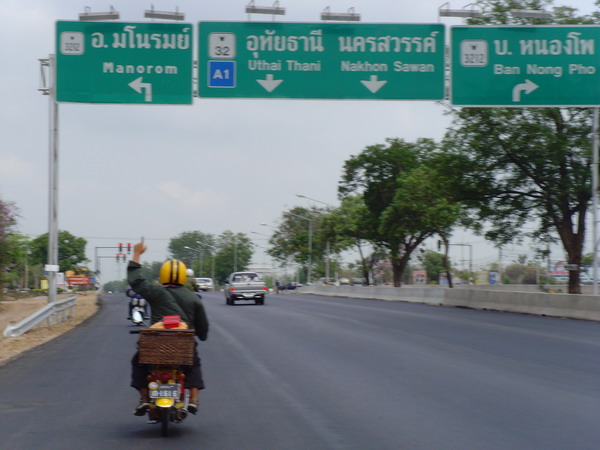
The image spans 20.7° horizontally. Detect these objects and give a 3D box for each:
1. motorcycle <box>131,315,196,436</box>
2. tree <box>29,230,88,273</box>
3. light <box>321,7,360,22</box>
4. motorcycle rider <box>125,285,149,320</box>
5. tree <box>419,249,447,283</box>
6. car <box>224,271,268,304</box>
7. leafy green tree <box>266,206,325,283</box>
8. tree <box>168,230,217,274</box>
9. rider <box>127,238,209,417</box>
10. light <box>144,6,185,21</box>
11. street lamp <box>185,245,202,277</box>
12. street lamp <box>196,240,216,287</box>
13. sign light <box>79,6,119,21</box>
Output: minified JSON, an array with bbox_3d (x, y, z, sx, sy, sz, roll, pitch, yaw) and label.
[{"bbox_3d":[-1.247,1.348,15.100,0.680,1.100,1.900,0,-2,-5],"label":"motorcycle"},{"bbox_3d":[-29.942,4.482,205.000,7.300,7.500,7.300,0,-2,-6],"label":"tree"},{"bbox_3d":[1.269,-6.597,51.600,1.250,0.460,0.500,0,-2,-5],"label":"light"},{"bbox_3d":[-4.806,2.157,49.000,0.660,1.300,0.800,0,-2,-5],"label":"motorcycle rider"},{"bbox_3d":[16.337,5.405,200.000,3.600,4.600,3.500,0,-2,-5],"label":"tree"},{"bbox_3d":[-2.648,3.066,80.000,1.740,1.560,4.950,0,-2,-6],"label":"car"},{"bbox_3d":[-0.404,2.596,190.000,7.000,9.500,7.000,0,-2,-5],"label":"leafy green tree"},{"bbox_3d":[-23.829,7.648,365.000,10.700,13.000,10.700,0,-2,-6],"label":"tree"},{"bbox_3d":[-1.183,0.915,14.700,0.740,1.580,0.800,0,-2,-5],"label":"rider"},{"bbox_3d":[-4.184,-6.535,51.000,1.230,0.380,0.400,0,-2,-5],"label":"light"},{"bbox_3d":[-20.050,8.378,310.000,3.200,8.700,0.400,0,-2,-6],"label":"street lamp"},{"bbox_3d":[-16.955,7.125,297.000,3.300,8.800,0.400,0,-2,-6],"label":"street lamp"},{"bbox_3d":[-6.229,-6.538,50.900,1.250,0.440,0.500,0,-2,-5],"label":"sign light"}]

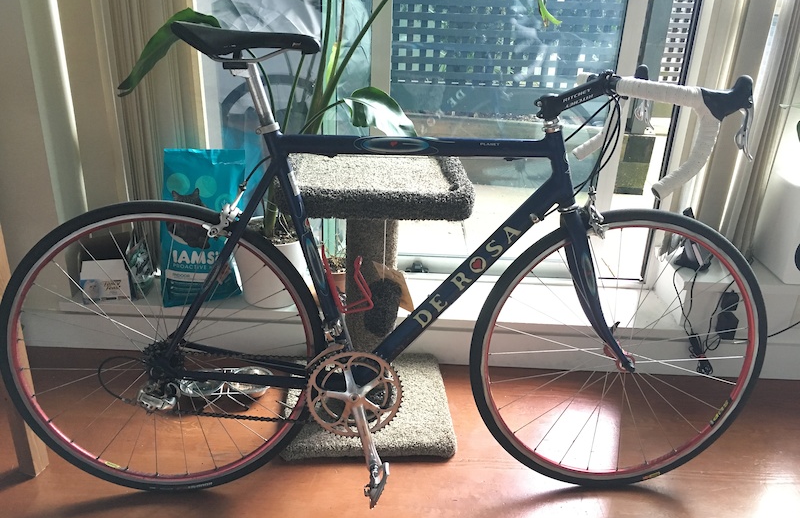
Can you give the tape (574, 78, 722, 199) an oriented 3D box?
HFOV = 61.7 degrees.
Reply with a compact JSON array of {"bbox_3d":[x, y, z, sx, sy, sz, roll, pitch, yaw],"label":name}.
[{"bbox_3d":[0.464,-0.263,1.360,0.148,0.205,0.455,1,17,-5],"label":"tape"}]

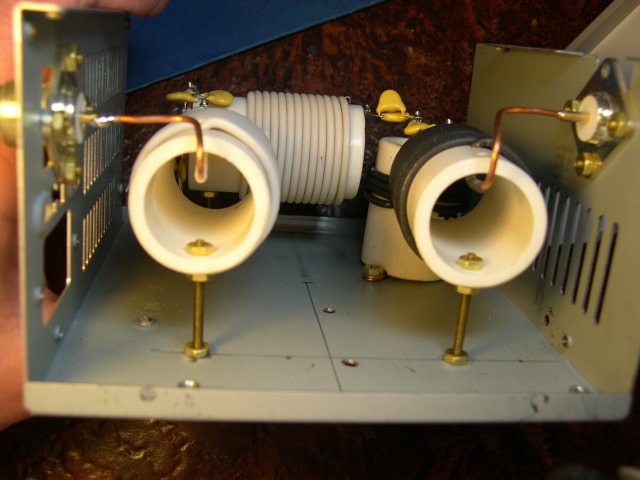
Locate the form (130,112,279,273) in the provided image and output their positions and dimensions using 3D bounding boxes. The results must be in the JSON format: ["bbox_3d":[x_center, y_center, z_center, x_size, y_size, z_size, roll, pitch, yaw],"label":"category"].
[{"bbox_3d":[-0.031,-0.016,0.196,0.037,0.037,0.061,4,16,-6],"label":"form"}]

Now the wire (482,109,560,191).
[{"bbox_3d":[0.052,-0.024,0.182,0.029,0.022,0.006,-9,22,-40],"label":"wire"}]

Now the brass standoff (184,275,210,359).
[{"bbox_3d":[-0.031,0.018,0.182,0.007,0.025,0.007,3,17,-9],"label":"brass standoff"}]

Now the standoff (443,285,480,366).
[{"bbox_3d":[0.039,0.021,0.193,0.007,0.025,0.007,3,17,-9],"label":"standoff"}]

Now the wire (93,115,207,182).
[{"bbox_3d":[-0.040,-0.022,0.164,0.025,0.016,0.006,6,17,0],"label":"wire"}]

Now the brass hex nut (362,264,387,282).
[{"bbox_3d":[0.020,0.012,0.255,0.008,0.004,0.007,3,17,-8],"label":"brass hex nut"}]

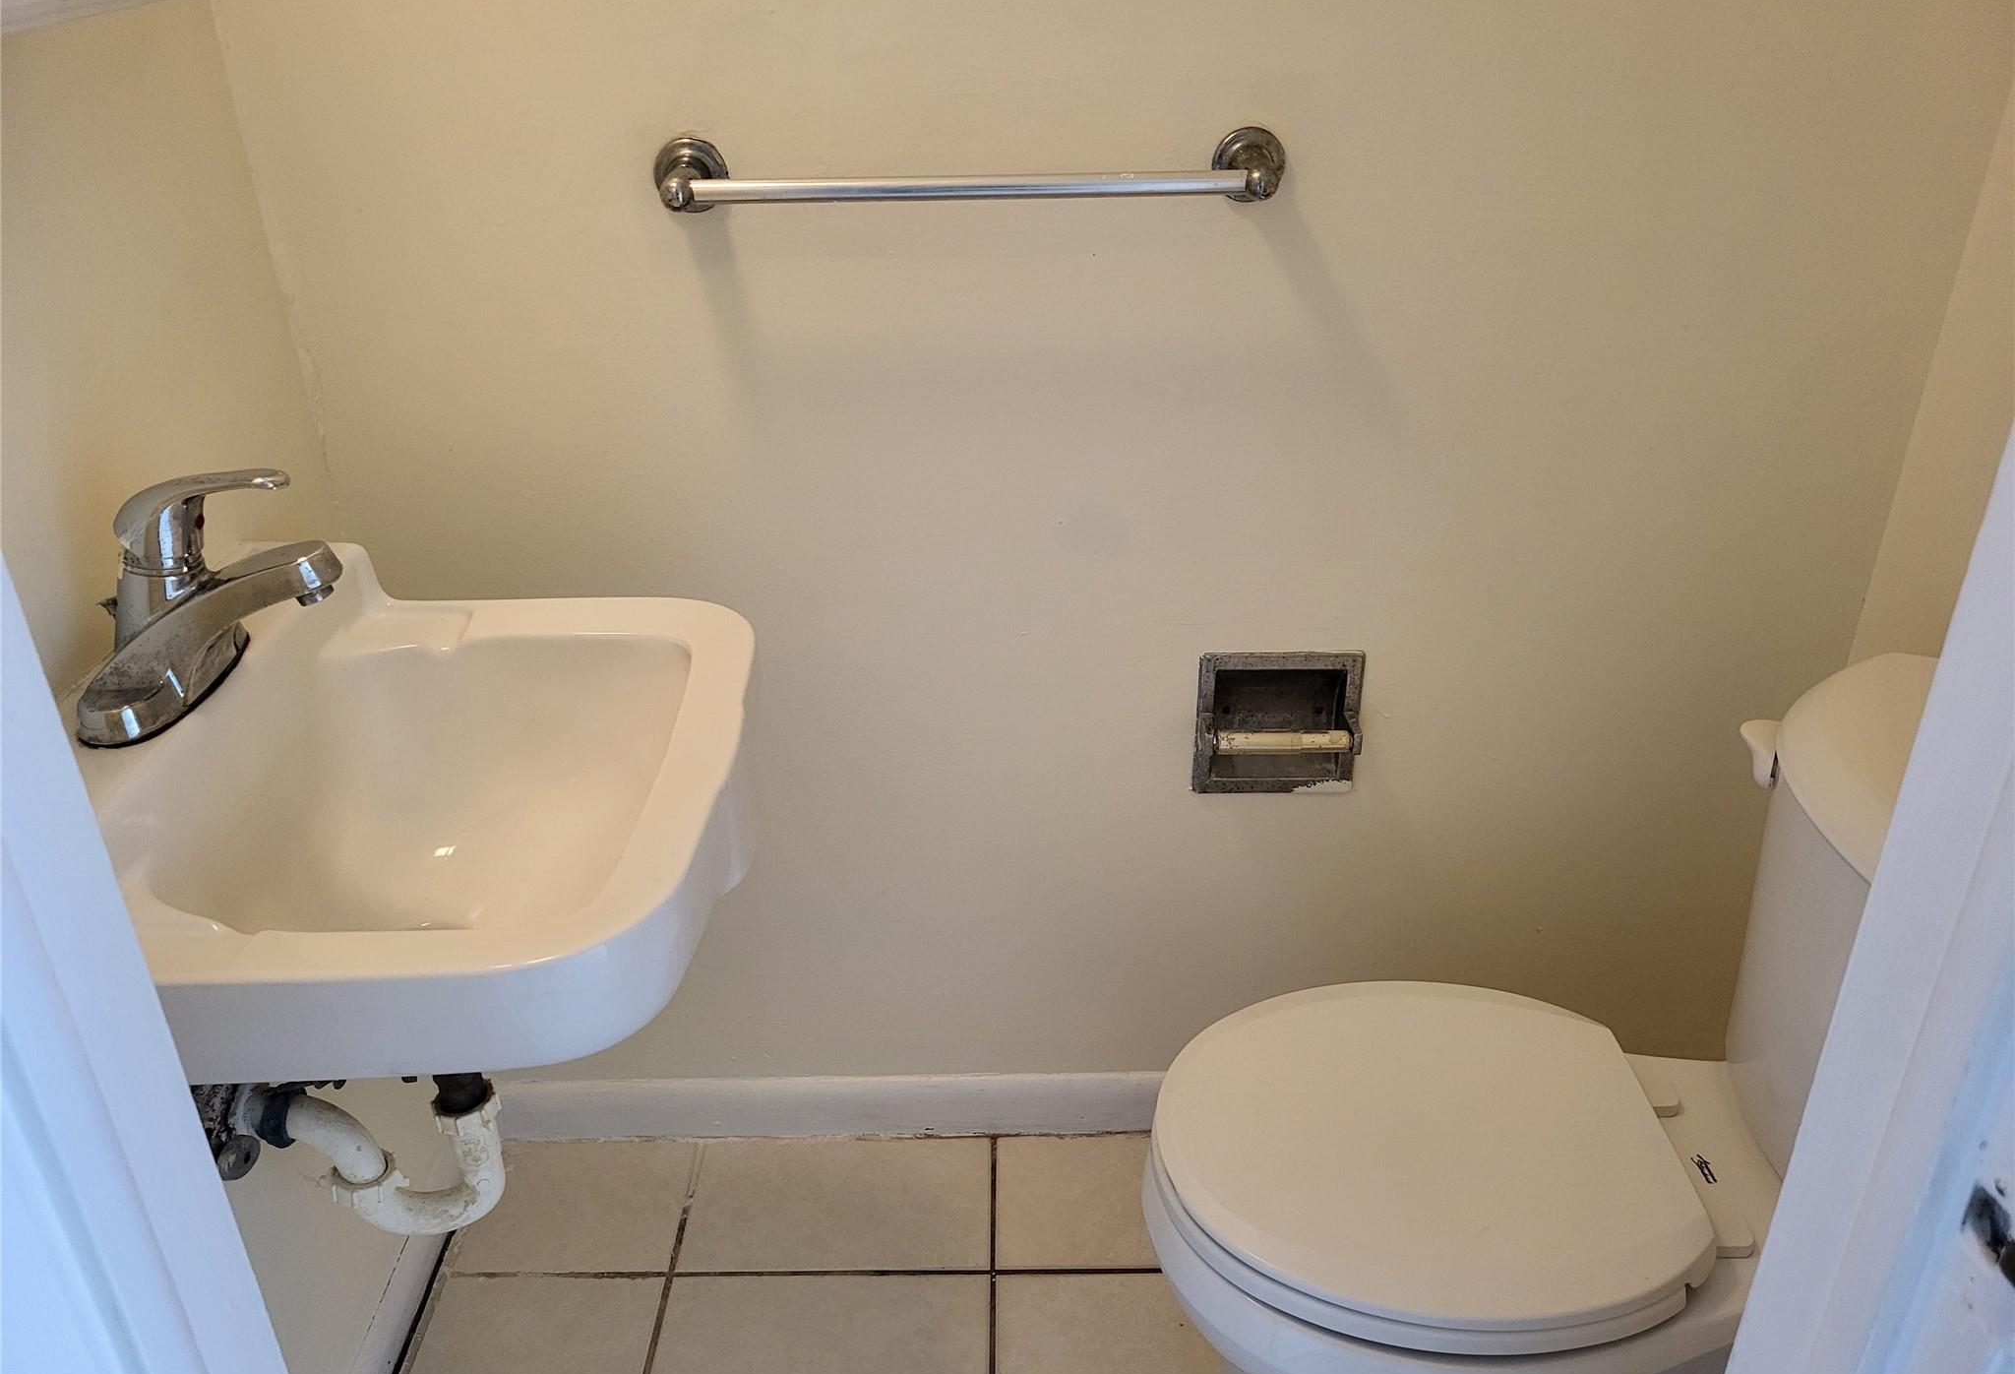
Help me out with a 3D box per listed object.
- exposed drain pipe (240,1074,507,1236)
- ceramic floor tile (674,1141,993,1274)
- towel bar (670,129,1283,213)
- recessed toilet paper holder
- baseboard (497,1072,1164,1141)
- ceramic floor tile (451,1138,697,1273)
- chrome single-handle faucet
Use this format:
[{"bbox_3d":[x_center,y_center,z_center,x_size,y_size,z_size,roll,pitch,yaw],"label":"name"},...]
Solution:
[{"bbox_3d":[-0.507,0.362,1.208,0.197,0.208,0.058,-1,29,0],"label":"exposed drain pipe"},{"bbox_3d":[-0.184,0.570,1.669,0.337,0.009,0.187,-1,29,0],"label":"ceramic floor tile"},{"bbox_3d":[-0.031,-0.405,1.207,0.515,0.059,0.074,-1,29,0],"label":"towel bar"},{"bbox_3d":[0.267,0.032,1.507,0.161,0.158,0.064,-1,29,0],"label":"recessed toilet paper holder"},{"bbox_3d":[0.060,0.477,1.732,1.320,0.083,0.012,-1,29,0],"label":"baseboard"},{"bbox_3d":[-0.475,0.574,1.671,0.232,0.009,0.187,-1,29,0],"label":"ceramic floor tile"},{"bbox_3d":[-0.513,-0.066,0.984,0.165,0.153,0.162,-1,29,0],"label":"chrome single-handle faucet"}]

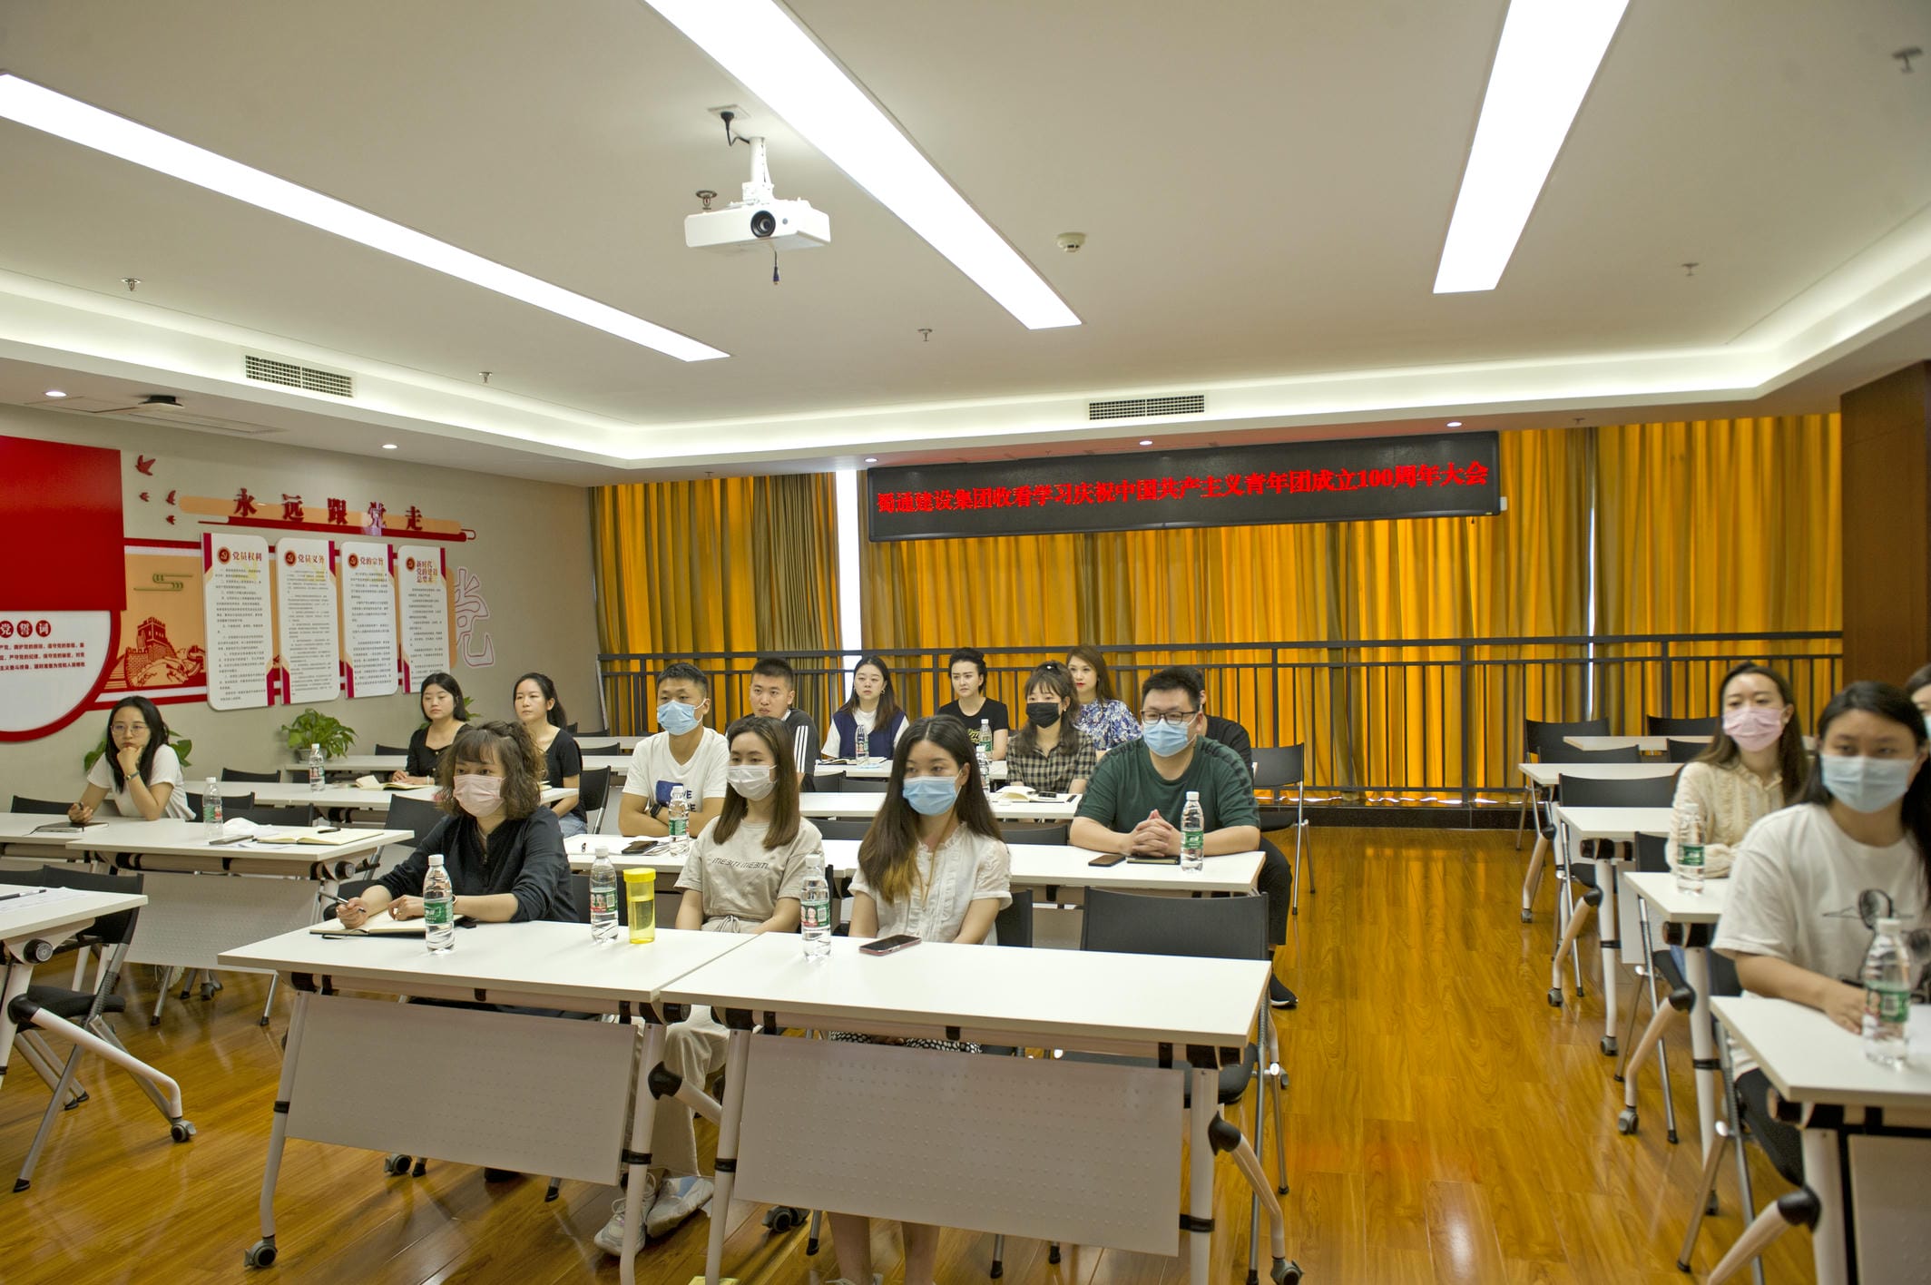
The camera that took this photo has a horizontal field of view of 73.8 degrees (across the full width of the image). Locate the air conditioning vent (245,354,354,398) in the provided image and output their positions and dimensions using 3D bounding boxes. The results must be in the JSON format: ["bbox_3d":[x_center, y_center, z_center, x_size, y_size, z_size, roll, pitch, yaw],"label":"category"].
[{"bbox_3d":[-3.467,-1.383,6.727,0.030,0.125,0.710,-1,1,17],"label":"air conditioning vent"}]

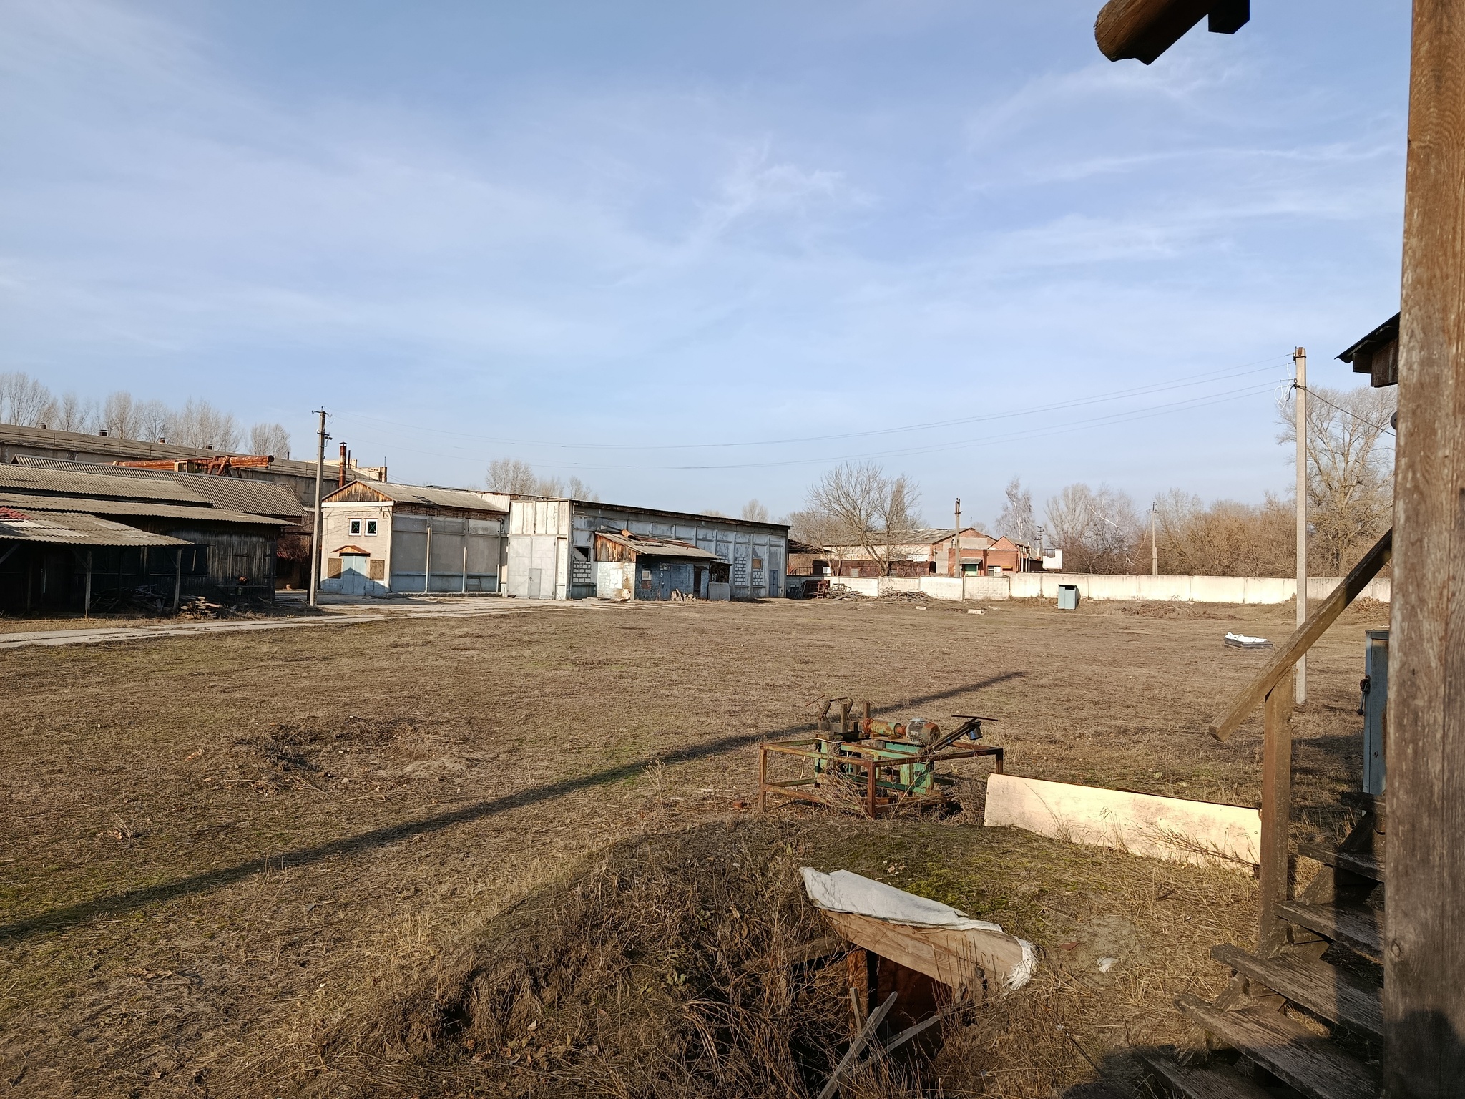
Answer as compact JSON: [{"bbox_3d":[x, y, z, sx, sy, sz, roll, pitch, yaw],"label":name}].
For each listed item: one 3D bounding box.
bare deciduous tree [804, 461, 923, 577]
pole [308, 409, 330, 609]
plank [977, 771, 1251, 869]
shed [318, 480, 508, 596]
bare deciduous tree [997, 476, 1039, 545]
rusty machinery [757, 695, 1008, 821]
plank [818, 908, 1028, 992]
[{"bbox_3d":[13.217,-1.878,102.000,11.200,13.400,10.200,2,-1,0],"label":"bare deciduous tree"},{"bbox_3d":[-18.844,-1.842,46.200,0.300,9.000,0.950,0,-2,42],"label":"pole"},{"bbox_3d":[2.951,2.086,7.867,2.040,0.430,0.040,1,-2,33],"label":"plank"},{"bbox_3d":[-21.198,-0.461,68.676,6.800,7.100,10.000,1,-2,32],"label":"shed"},{"bbox_3d":[37.876,-1.714,135.000,5.400,15.700,5.400,2,-1,0],"label":"bare deciduous tree"},{"bbox_3d":[1.385,1.903,9.280,1.750,0.950,1.230,3,-2,-45],"label":"rusty machinery"},{"bbox_3d":[0.809,1.717,4.400,0.950,0.230,0.050,1,-1,34],"label":"plank"}]

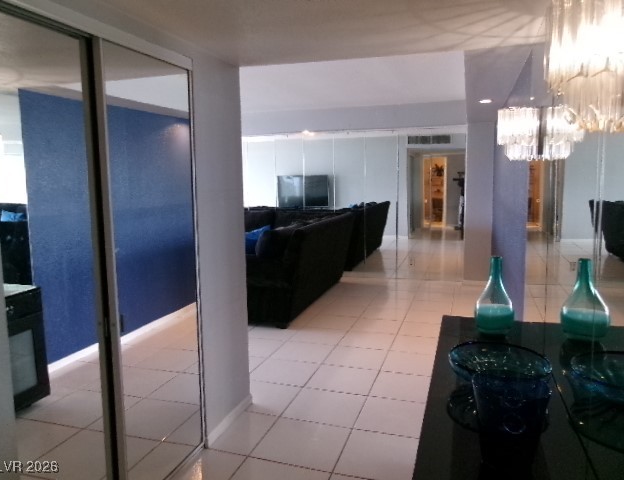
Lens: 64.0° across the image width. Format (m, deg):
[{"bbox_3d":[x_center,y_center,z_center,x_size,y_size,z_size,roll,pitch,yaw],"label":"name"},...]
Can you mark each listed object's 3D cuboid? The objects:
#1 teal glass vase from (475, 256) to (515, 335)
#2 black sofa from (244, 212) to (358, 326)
[{"bbox_3d":[0.803,0.238,2.183,0.166,0.325,0.166,1,7,18],"label":"teal glass vase"},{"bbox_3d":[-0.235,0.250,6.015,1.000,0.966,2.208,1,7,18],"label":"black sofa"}]

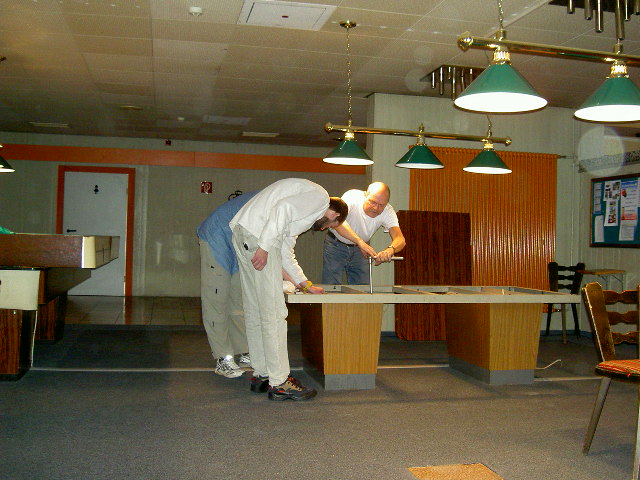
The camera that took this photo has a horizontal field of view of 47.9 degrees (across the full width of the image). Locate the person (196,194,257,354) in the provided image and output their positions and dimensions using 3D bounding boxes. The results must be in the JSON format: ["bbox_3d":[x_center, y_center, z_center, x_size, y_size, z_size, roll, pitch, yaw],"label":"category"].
[{"bbox_3d":[-0.520,0.316,5.380,0.760,1.370,0.560,1,-1,13],"label":"person"}]

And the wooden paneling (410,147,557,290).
[{"bbox_3d":[1.854,-0.094,7.973,1.760,1.780,0.090,1,0,-13],"label":"wooden paneling"}]

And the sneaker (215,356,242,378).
[{"bbox_3d":[-0.656,0.930,5.331,0.280,0.130,0.110,1,0,44],"label":"sneaker"}]

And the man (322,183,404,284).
[{"bbox_3d":[0.332,0.295,5.723,0.570,1.450,0.800,1,0,-19],"label":"man"}]

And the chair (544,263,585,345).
[{"bbox_3d":[2.636,0.665,7.929,0.430,0.840,0.460,1,0,38],"label":"chair"}]

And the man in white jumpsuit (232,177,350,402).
[{"bbox_3d":[-0.201,0.308,4.676,0.710,1.390,0.500,1,0,-16],"label":"man in white jumpsuit"}]

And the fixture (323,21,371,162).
[{"bbox_3d":[0.217,-1.080,5.283,0.385,1.030,0.385,1,0,0],"label":"fixture"}]

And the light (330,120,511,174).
[{"bbox_3d":[0.749,-0.701,5.407,1.480,0.330,0.385,1,0,-13],"label":"light"}]

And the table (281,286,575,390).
[{"bbox_3d":[0.697,0.701,5.346,2.130,0.660,1.100,1,0,-13],"label":"table"}]

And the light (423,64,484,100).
[{"bbox_3d":[1.331,-1.407,6.874,0.630,0.310,0.630,1,0,-13],"label":"light"}]

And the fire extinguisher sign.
[{"bbox_3d":[-1.907,-0.890,12.182,0.195,0.195,0.015,1,0,-13],"label":"fire extinguisher sign"}]

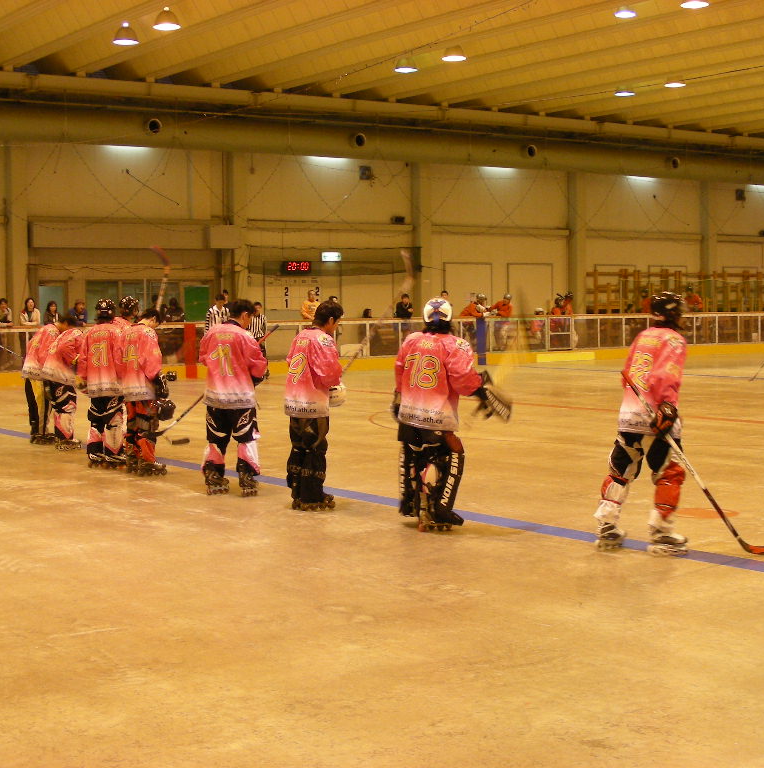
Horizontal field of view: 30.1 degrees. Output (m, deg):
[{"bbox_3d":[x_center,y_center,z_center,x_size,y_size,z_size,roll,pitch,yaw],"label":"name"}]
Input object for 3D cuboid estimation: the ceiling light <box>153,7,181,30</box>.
[{"bbox_3d":[-4.115,-6.999,27.088,0.530,0.410,0.530,-1,3,0],"label":"ceiling light"}]

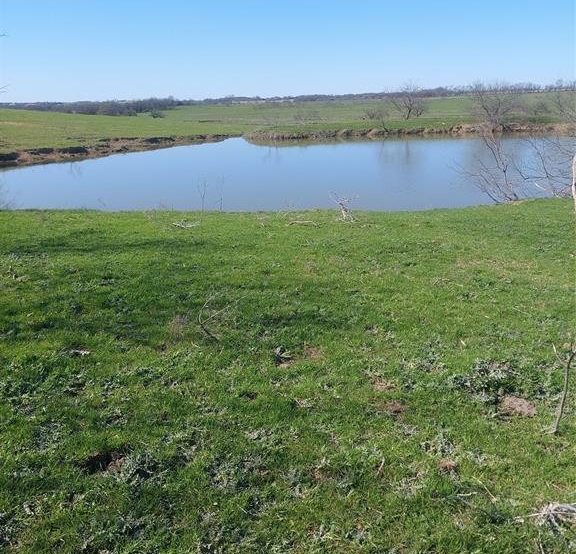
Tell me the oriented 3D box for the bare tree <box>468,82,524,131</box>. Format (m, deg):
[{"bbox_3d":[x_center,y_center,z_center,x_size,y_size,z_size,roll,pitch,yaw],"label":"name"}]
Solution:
[{"bbox_3d":[19.678,-16.217,50.500,5.000,4.500,4.600,-1,18,0],"label":"bare tree"}]

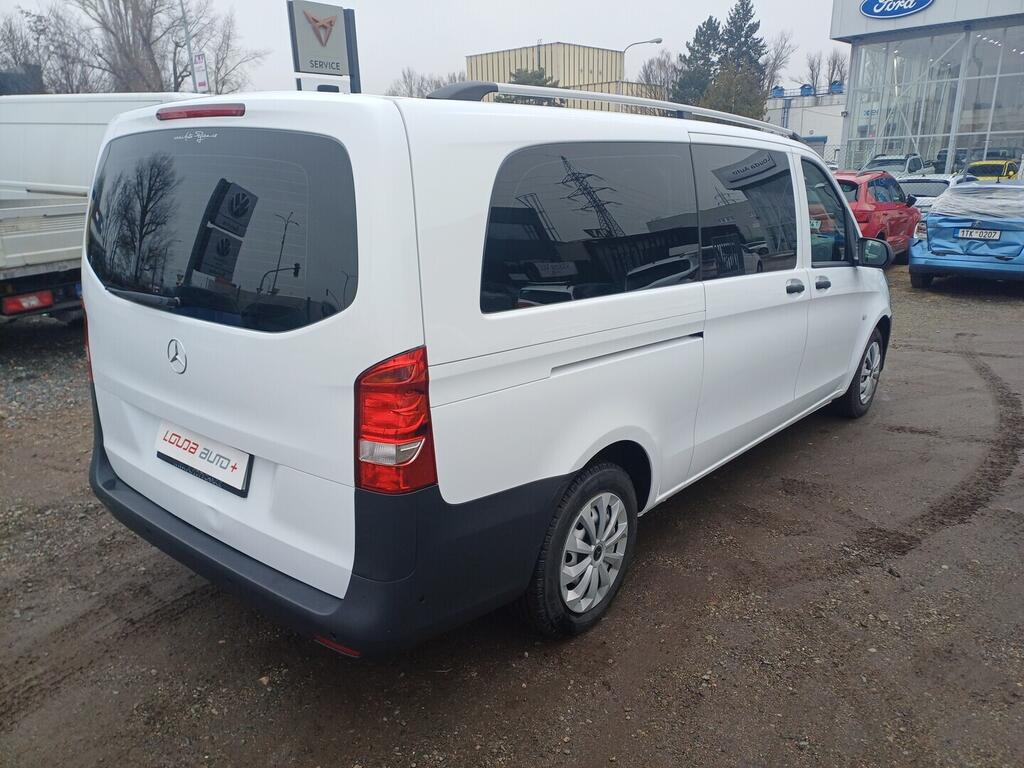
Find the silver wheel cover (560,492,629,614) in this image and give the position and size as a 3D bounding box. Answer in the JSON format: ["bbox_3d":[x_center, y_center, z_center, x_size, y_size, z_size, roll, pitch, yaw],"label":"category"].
[{"bbox_3d":[0.285,0.589,2.599,0.060,0.432,0.432,12,18,38],"label":"silver wheel cover"}]

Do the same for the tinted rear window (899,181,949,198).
[{"bbox_3d":[9.070,-4.314,16.400,1.240,0.440,0.130,12,-9,39],"label":"tinted rear window"}]

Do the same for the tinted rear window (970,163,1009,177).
[{"bbox_3d":[14.206,-6.381,22.000,1.200,0.460,0.130,14,-7,44],"label":"tinted rear window"}]

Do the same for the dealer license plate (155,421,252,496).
[{"bbox_3d":[-1.001,0.237,2.384,0.530,0.130,0.025,12,7,38],"label":"dealer license plate"}]

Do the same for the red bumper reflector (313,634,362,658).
[{"bbox_3d":[-0.465,0.698,1.973,0.165,0.032,0.035,5,15,18],"label":"red bumper reflector"}]

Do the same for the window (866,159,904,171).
[{"bbox_3d":[10.830,-6.367,21.500,1.220,0.430,0.130,12,-9,39],"label":"window"}]

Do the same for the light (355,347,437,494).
[{"bbox_3d":[-0.296,0.084,1.812,0.210,0.370,0.140,12,18,38],"label":"light"}]

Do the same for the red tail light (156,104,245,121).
[{"bbox_3d":[-0.932,-0.809,2.203,0.480,0.052,0.050,12,18,38],"label":"red tail light"}]

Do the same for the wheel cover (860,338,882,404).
[{"bbox_3d":[2.513,-0.081,5.222,0.060,0.432,0.432,12,18,38],"label":"wheel cover"}]

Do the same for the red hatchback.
[{"bbox_3d":[6.233,-3.156,13.882,1.790,1.520,4.150,12,20,39],"label":"red hatchback"}]

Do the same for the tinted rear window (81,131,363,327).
[{"bbox_3d":[-0.964,-0.479,2.241,1.520,0.575,0.120,12,8,38],"label":"tinted rear window"}]

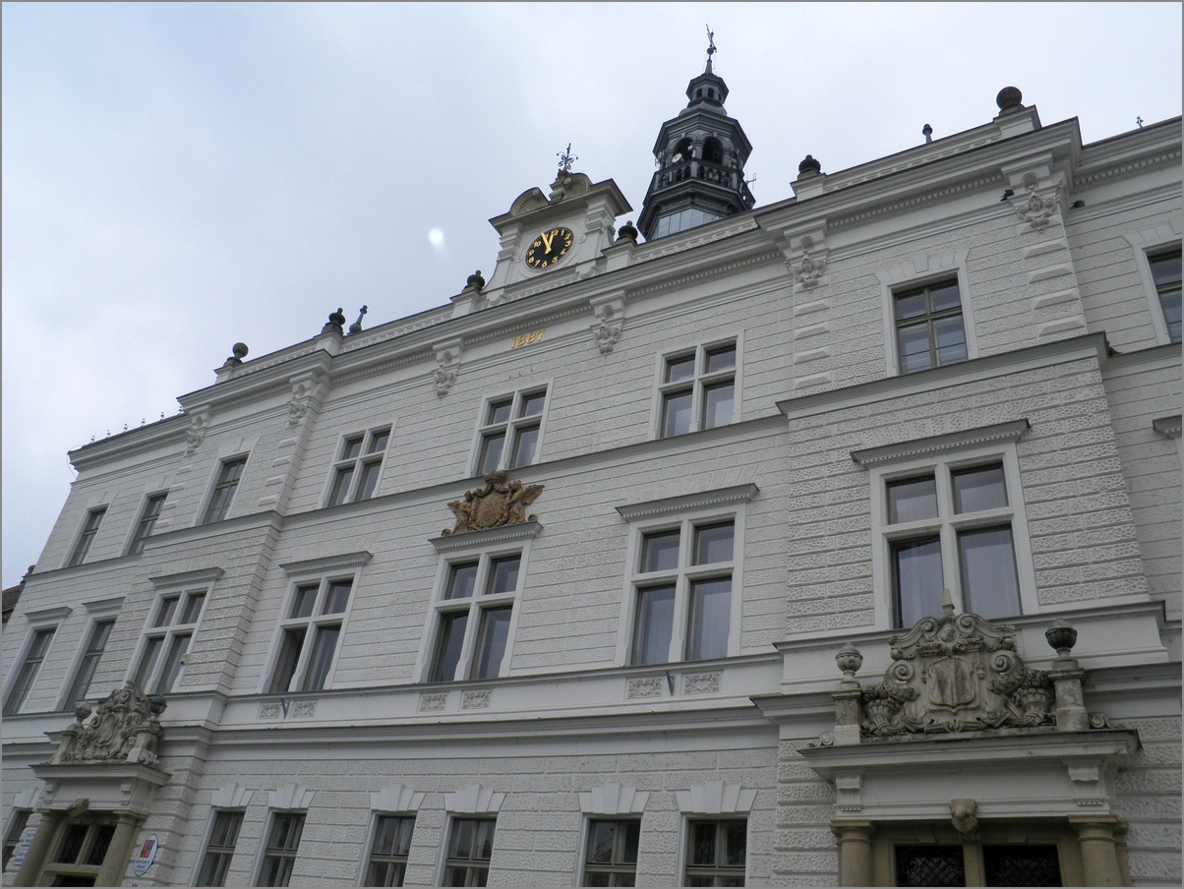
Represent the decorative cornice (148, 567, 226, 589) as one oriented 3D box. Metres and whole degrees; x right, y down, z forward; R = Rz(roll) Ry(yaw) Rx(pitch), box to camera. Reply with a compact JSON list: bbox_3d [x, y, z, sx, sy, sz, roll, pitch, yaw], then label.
[{"bbox_3d":[-9.525,3.166,22.448,2.460,0.246,0.266,-12,-38,28],"label":"decorative cornice"}]

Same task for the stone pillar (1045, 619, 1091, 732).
[{"bbox_3d":[5.885,2.890,11.866,0.425,1.593,0.425,-12,-37,29],"label":"stone pillar"}]

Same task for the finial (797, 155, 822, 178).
[{"bbox_3d":[4.550,-5.726,19.951,0.499,0.945,0.499,-12,-37,29],"label":"finial"}]

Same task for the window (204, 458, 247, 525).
[{"bbox_3d":[-9.220,1.173,24.064,1.117,2.035,0.200,-12,-38,28],"label":"window"}]

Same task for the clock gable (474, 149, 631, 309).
[{"bbox_3d":[-0.951,-5.341,24.363,3.847,4.995,1.148,-12,-37,29],"label":"clock gable"}]

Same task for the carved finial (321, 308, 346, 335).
[{"bbox_3d":[-7.177,-3.417,26.631,0.440,0.920,0.440,6,-33,4],"label":"carved finial"}]

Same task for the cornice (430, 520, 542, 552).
[{"bbox_3d":[-2.190,1.932,19.244,2.700,0.270,0.297,-12,-37,29],"label":"cornice"}]

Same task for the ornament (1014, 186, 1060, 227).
[{"bbox_3d":[7.470,-3.977,16.088,0.689,1.067,0.324,-12,-37,29],"label":"ornament"}]

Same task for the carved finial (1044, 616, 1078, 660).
[{"bbox_3d":[5.986,2.472,12.177,0.370,0.560,0.370,-12,-38,28],"label":"carved finial"}]

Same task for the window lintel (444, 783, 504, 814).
[{"bbox_3d":[-1.986,5.974,16.173,1.343,0.466,0.135,-12,-38,28],"label":"window lintel"}]

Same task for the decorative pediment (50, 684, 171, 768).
[{"bbox_3d":[-10.377,6.080,20.959,3.105,1.849,0.405,-12,-38,28],"label":"decorative pediment"}]

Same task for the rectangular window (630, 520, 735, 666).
[{"bbox_3d":[1.553,2.471,16.245,1.875,2.607,0.199,-12,-38,28],"label":"rectangular window"}]

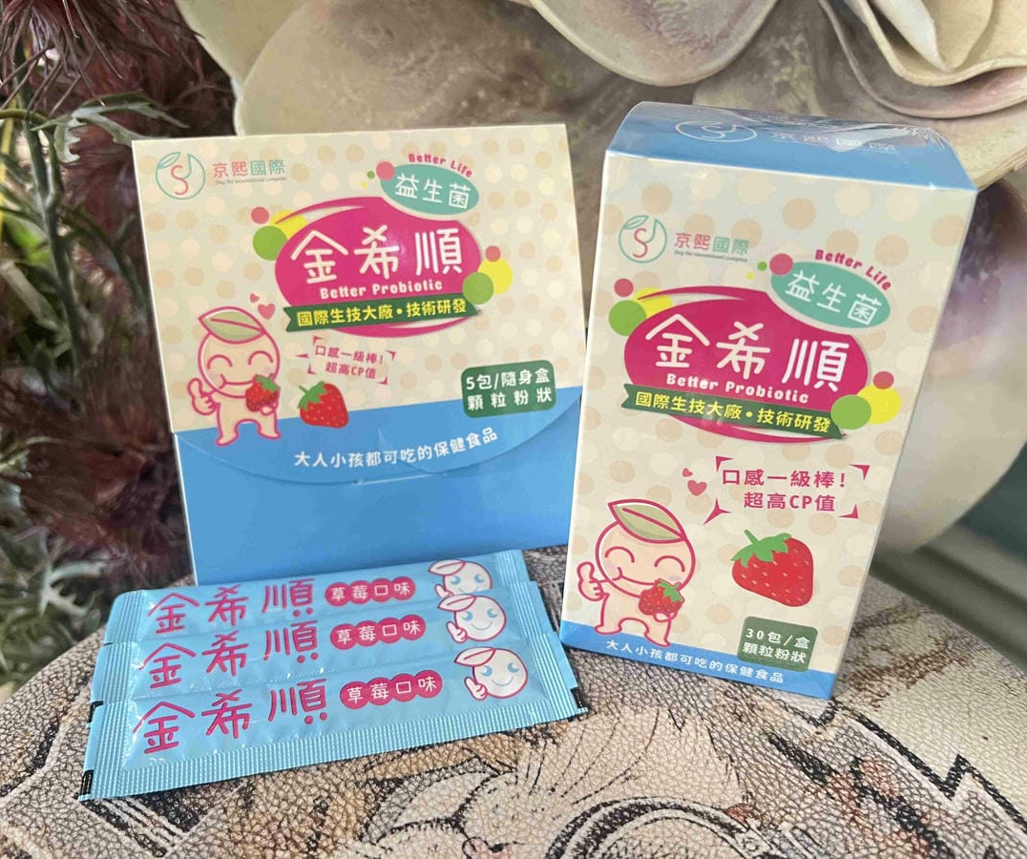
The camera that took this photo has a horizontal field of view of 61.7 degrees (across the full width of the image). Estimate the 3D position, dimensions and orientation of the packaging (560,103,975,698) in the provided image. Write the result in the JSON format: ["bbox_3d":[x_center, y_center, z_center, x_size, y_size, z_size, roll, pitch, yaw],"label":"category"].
[{"bbox_3d":[0.060,-0.006,0.234,0.074,0.137,0.057,9,27,11],"label":"packaging"}]

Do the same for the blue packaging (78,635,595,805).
[{"bbox_3d":[-0.041,0.066,0.207,0.116,0.006,0.026,-5,31,-13],"label":"blue packaging"}]

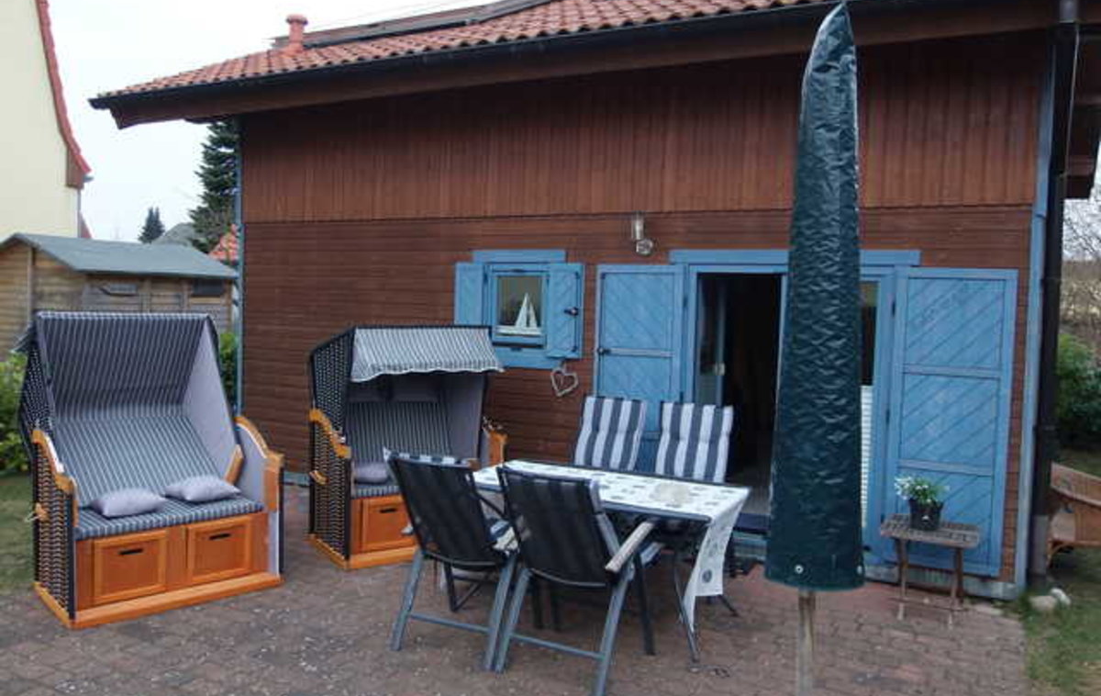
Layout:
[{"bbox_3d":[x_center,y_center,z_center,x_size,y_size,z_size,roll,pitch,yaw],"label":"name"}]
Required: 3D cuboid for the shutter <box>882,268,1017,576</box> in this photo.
[{"bbox_3d":[2.558,0.455,5.345,0.694,1.938,0.045,3,4,26],"label":"shutter"}]

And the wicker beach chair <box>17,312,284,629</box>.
[{"bbox_3d":[-2.554,0.617,5.229,1.186,1.640,1.330,-2,4,-44],"label":"wicker beach chair"}]

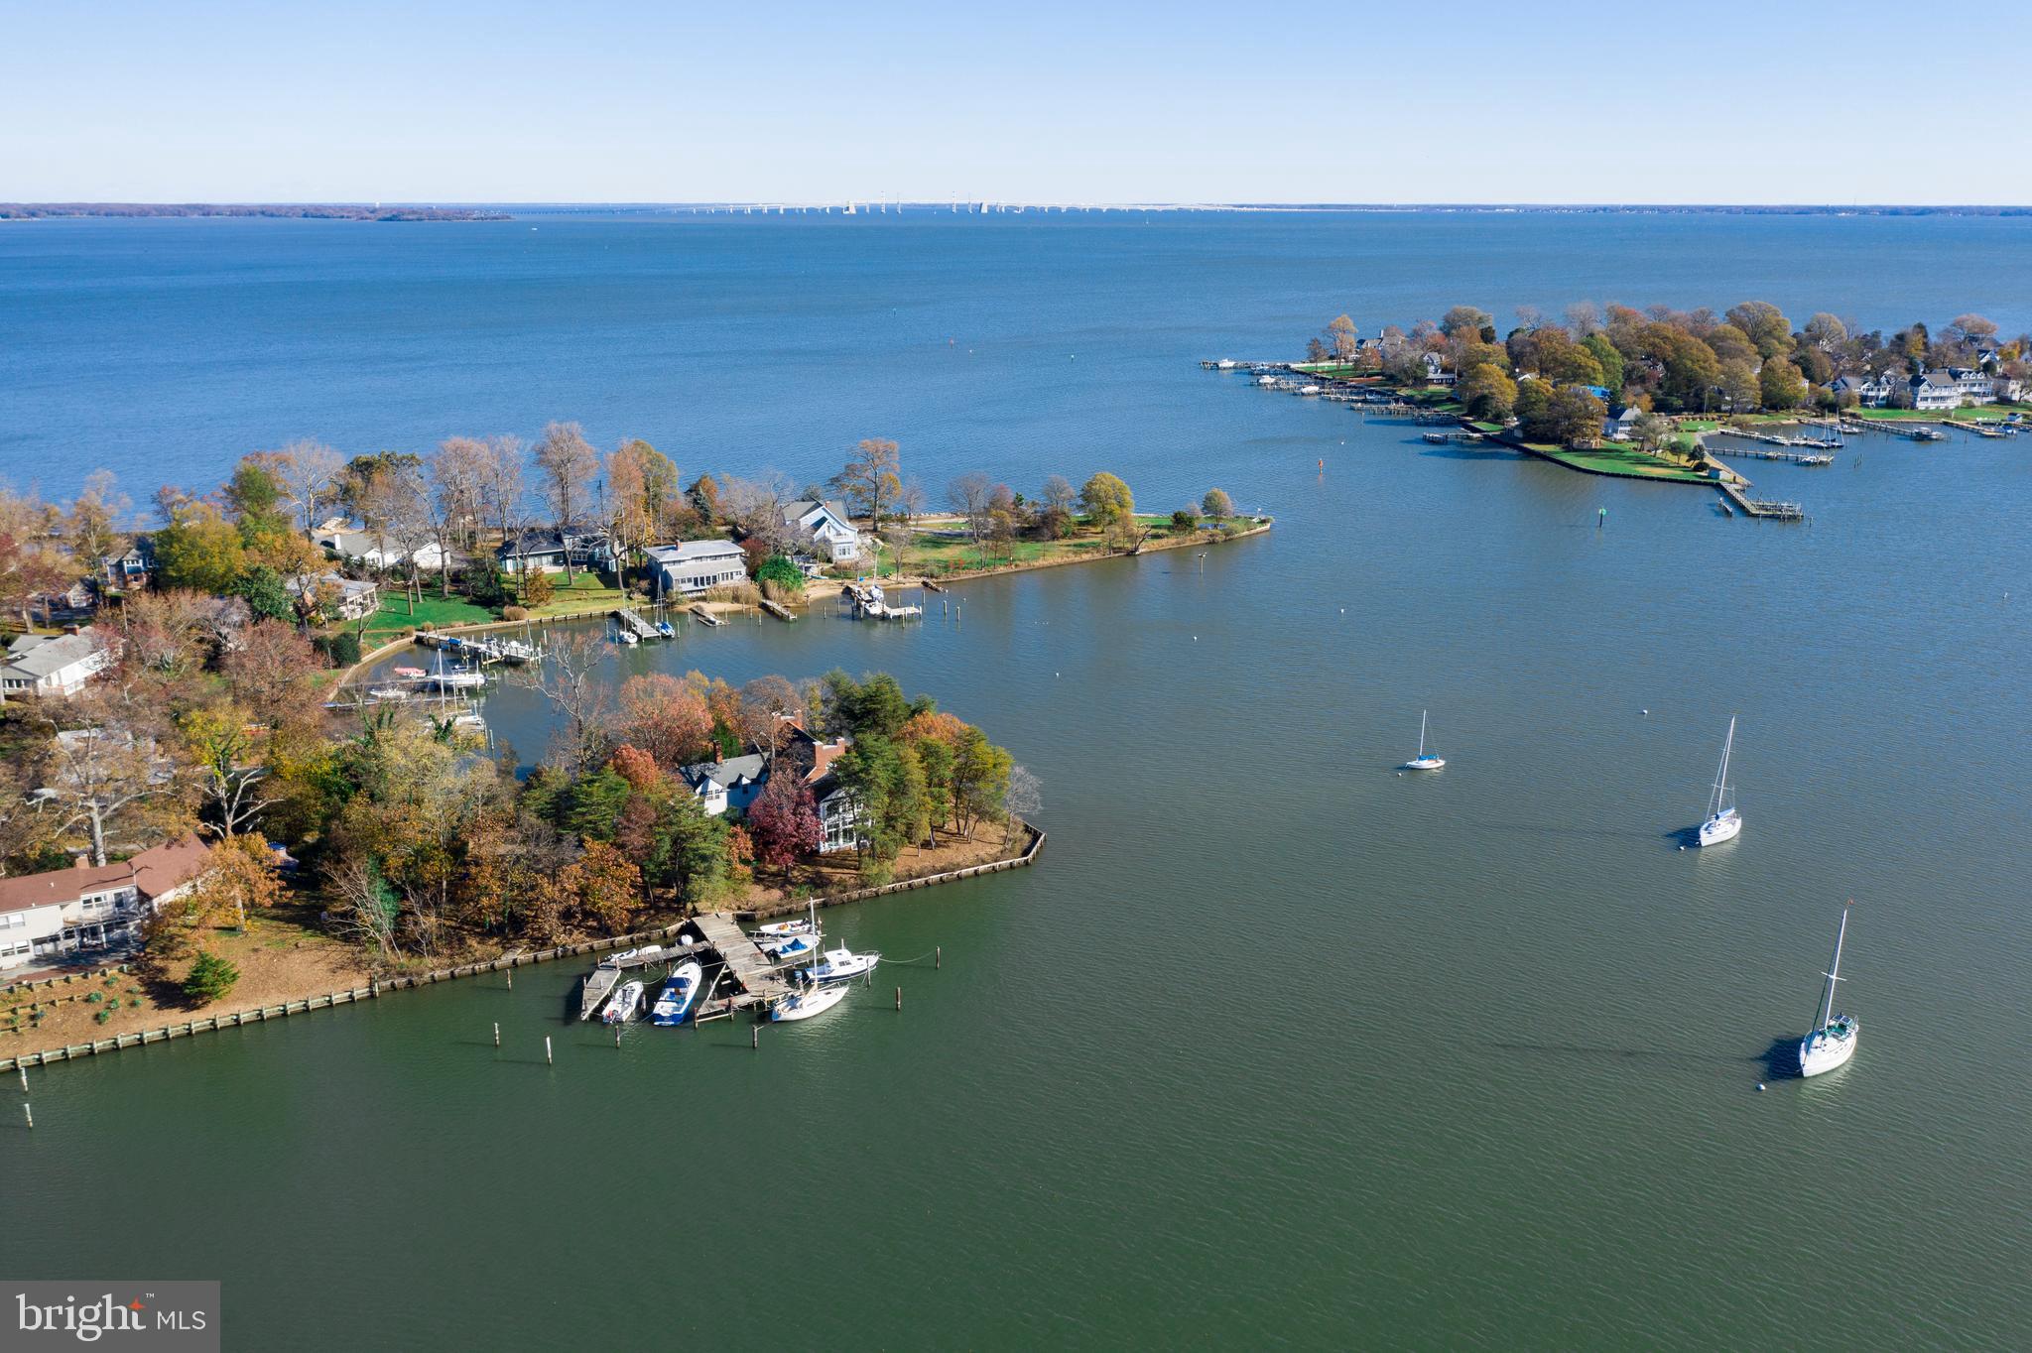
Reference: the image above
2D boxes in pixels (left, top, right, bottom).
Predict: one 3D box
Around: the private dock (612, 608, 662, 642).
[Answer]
[{"bbox_3d":[-62.960,-8.560,264.150,3.100,2.000,17.800,-9,19,-27],"label":"private dock"}]

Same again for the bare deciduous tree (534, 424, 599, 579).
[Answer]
[{"bbox_3d":[-84.680,-34.710,297.780,12.050,26.580,11.800,-5,17,-15],"label":"bare deciduous tree"}]

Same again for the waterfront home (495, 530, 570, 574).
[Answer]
[{"bbox_3d":[-90.260,-23.890,295.450,13.000,6.800,10.500,-6,18,-20],"label":"waterfront home"}]

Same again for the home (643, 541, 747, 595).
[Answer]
[{"bbox_3d":[-57.000,-19.960,281.739,15.000,6.500,12.500,-9,19,-29],"label":"home"}]

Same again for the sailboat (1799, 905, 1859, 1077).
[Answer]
[{"bbox_3d":[66.200,24.982,127.026,8.900,13.200,2.900,-14,22,-39],"label":"sailboat"}]

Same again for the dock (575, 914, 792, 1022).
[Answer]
[{"bbox_3d":[-31.130,26.640,143.300,17.500,2.200,19.000,-8,19,-26],"label":"dock"}]

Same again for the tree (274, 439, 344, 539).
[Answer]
[{"bbox_3d":[-136.120,-34.740,304.090,13.180,21.920,12.910,-7,18,-23],"label":"tree"}]

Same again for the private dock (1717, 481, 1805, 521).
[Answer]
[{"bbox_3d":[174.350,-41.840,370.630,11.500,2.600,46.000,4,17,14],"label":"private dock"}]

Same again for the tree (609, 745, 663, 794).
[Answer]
[{"bbox_3d":[-39.550,11.453,164.601,5.945,9.004,5.945,0,17,0],"label":"tree"}]

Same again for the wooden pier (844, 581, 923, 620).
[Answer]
[{"bbox_3d":[-22.500,-13.001,271.304,7.500,2.200,20.000,-9,19,-27],"label":"wooden pier"}]

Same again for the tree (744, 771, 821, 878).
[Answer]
[{"bbox_3d":[-22.763,14.504,154.953,7.147,11.134,7.147,0,17,0],"label":"tree"}]

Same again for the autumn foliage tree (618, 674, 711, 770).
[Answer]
[{"bbox_3d":[-39.522,6.061,177.954,10.706,13.216,10.706,0,17,0],"label":"autumn foliage tree"}]

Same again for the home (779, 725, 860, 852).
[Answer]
[{"bbox_3d":[-21.250,11.220,171.570,8.300,11.300,13.000,-9,19,-29],"label":"home"}]

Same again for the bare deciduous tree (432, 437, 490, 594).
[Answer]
[{"bbox_3d":[-92.807,-26.548,264.668,10.076,26.973,10.076,0,17,0],"label":"bare deciduous tree"}]

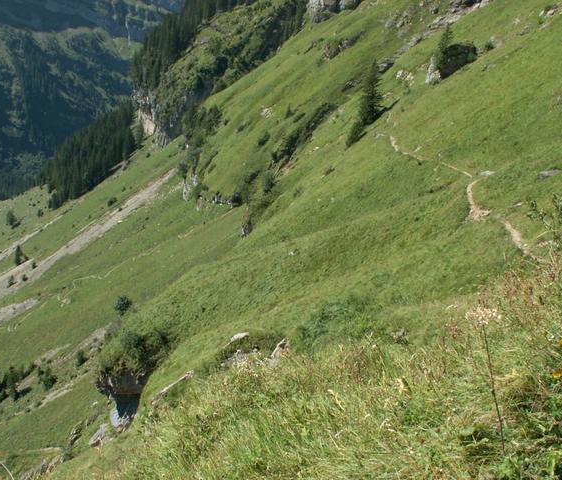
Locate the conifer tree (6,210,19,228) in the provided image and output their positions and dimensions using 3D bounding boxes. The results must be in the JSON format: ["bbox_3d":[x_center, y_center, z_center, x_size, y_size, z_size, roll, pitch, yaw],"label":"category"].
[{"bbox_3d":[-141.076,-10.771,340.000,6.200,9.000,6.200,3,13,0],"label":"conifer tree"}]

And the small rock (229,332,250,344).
[{"bbox_3d":[-2.886,6.850,45.000,1.350,0.650,0.950,3,13,0],"label":"small rock"}]

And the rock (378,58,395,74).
[{"bbox_3d":[26.086,-42.899,160.000,4.200,3.100,3.500,3,13,0],"label":"rock"}]

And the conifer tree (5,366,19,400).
[{"bbox_3d":[-62.239,33.264,150.000,3.200,8.200,3.200,3,13,0],"label":"conifer tree"}]

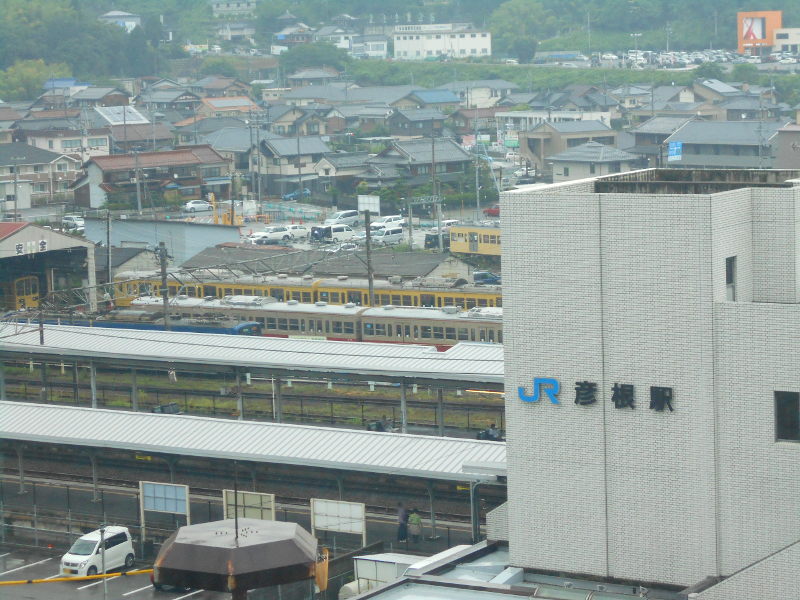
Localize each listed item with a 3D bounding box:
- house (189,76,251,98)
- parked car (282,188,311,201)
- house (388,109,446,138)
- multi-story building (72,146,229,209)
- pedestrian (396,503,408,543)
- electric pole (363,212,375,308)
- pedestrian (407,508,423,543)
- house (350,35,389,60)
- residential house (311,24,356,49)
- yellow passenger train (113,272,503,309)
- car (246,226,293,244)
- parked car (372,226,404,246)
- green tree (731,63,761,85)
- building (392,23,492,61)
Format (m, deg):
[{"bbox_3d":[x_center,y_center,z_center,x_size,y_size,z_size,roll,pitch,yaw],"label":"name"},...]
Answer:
[{"bbox_3d":[-43.348,-50.269,550.000,9.500,7.600,11.500,-8,9,-39],"label":"house"},{"bbox_3d":[-14.053,-14.307,306.912,1.700,1.500,4.100,3,8,33],"label":"parked car"},{"bbox_3d":[3.480,-32.070,426.000,9.200,7.700,7.200,-7,9,-38],"label":"house"},{"bbox_3d":[-34.922,-17.504,319.632,19.200,7.600,9.300,-6,8,-30],"label":"multi-story building"},{"bbox_3d":[0.077,9.200,93.607,0.480,1.620,0.350,3,8,34],"label":"pedestrian"},{"bbox_3d":[-2.145,-2.025,166.631,0.400,9.188,0.400,-3,6,0],"label":"electric pole"},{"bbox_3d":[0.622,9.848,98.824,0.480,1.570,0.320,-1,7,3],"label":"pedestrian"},{"bbox_3d":[-8.619,-71.353,640.000,9.900,7.000,8.200,-3,7,-8],"label":"house"},{"bbox_3d":[-19.811,-79.394,685.000,10.000,7.500,9.500,-6,8,-32],"label":"residential house"},{"bbox_3d":[-5.788,0.274,178.341,40.000,4.000,2.900,2,8,31],"label":"yellow passenger train"},{"bbox_3d":[-14.109,-7.229,246.204,4.600,1.650,1.800,-6,8,-30],"label":"car"},{"bbox_3d":[-1.341,-6.842,243.122,1.690,1.820,4.400,2,8,27],"label":"parked car"},{"bbox_3d":[92.294,-60.238,605.000,7.600,6.600,7.300,-2,7,0],"label":"green tree"},{"bbox_3d":[11.747,-71.450,626.000,26.500,10.000,12.000,-1,7,3],"label":"building"}]

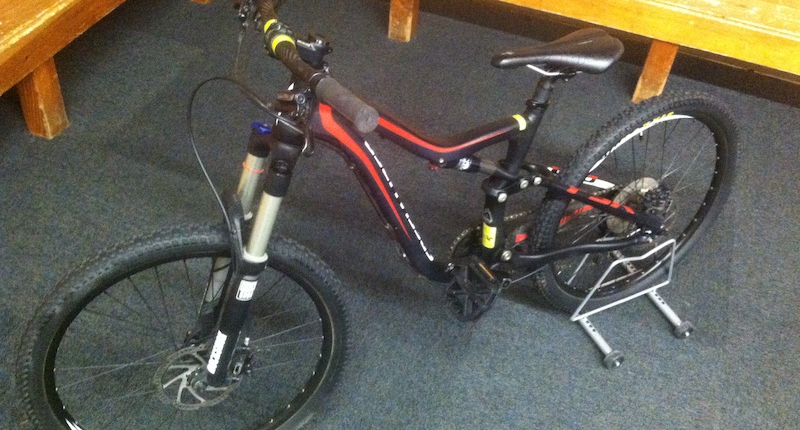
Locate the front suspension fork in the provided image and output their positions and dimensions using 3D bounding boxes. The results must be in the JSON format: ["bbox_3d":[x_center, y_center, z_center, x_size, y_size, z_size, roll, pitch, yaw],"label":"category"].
[{"bbox_3d":[-0.316,0.089,1.542,0.115,0.535,0.175,8,29,-28],"label":"front suspension fork"}]

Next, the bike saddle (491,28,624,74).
[{"bbox_3d":[0.309,-0.314,1.635,0.288,0.070,0.142,-17,41,-22],"label":"bike saddle"}]

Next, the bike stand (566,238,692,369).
[{"bbox_3d":[0.608,0.160,2.206,0.340,0.222,0.390,-17,48,-22],"label":"bike stand"}]

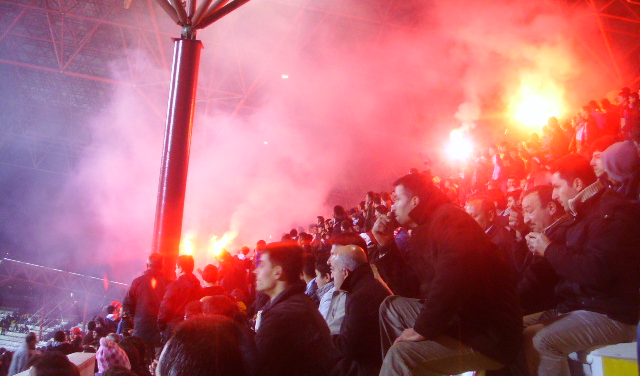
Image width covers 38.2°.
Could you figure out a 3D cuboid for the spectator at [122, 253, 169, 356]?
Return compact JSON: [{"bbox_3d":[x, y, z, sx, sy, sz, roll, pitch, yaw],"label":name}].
[{"bbox_3d":[-1.900,1.577,10.300,0.560,1.700,0.360,9,-9,-30],"label":"spectator"}]

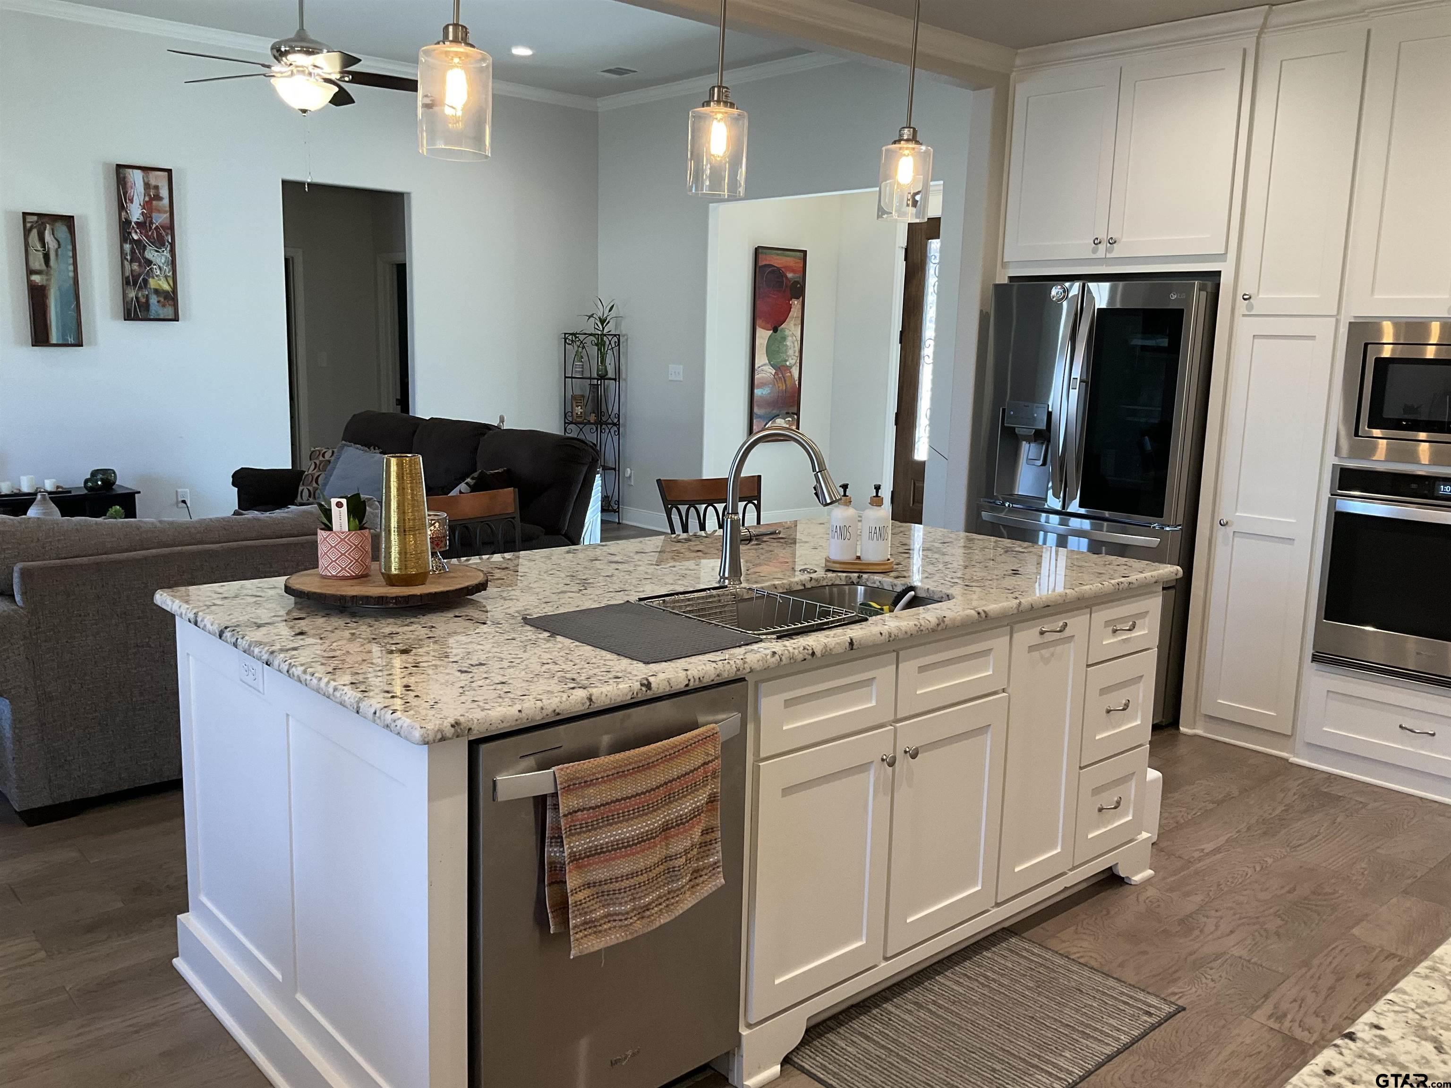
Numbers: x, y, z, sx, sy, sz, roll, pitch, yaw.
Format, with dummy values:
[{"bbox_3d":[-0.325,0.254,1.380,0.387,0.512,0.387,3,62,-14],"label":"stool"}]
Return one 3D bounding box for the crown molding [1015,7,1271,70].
[{"bbox_3d":[1.590,-1.968,4.789,0.085,0.085,1.110,-7,13,-42],"label":"crown molding"}]

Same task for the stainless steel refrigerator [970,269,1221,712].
[{"bbox_3d":[1.694,-0.201,5.247,0.820,1.775,0.912,-7,13,-42],"label":"stainless steel refrigerator"}]

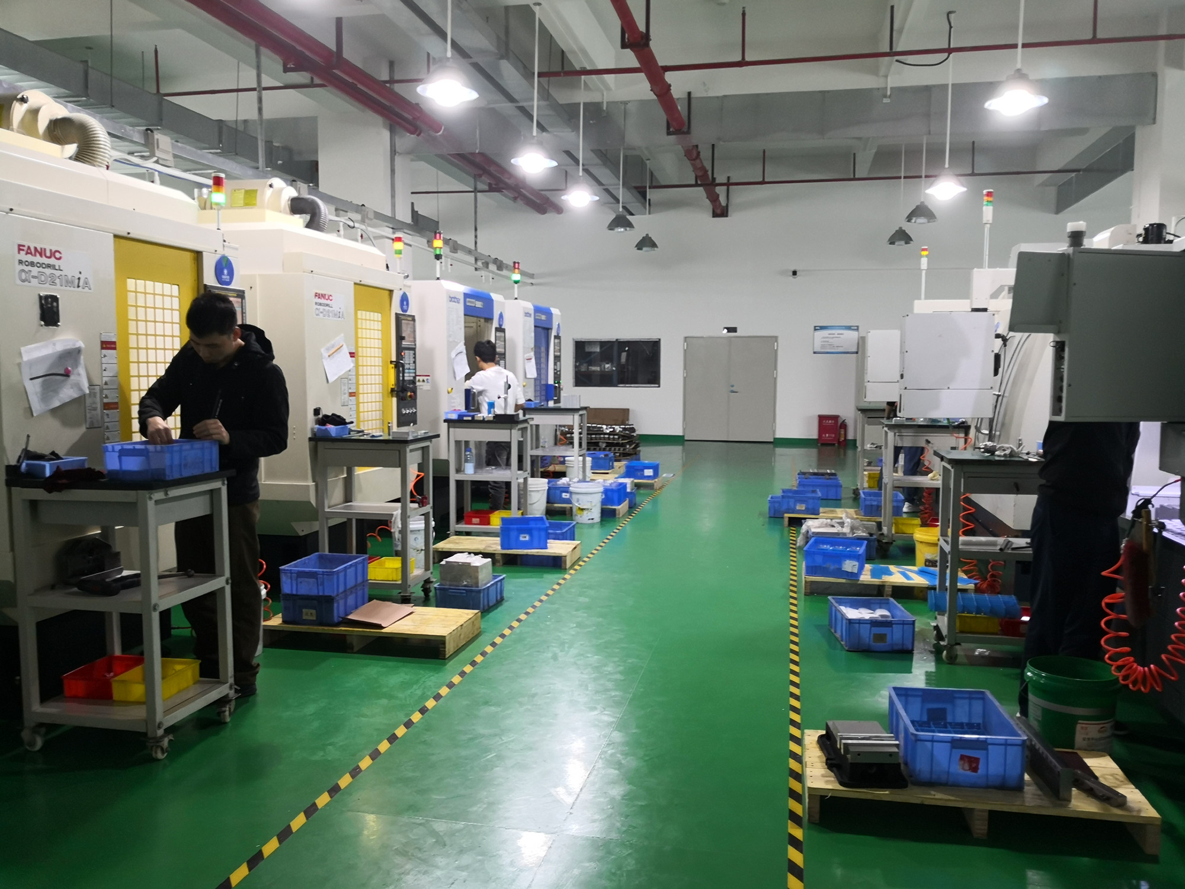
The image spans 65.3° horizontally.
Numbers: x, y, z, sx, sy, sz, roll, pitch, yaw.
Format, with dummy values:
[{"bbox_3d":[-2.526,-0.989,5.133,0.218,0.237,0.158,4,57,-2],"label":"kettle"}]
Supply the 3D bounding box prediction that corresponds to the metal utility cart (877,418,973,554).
[{"bbox_3d":[2.559,0.335,7.184,0.630,0.994,0.510,1,5,12],"label":"metal utility cart"}]

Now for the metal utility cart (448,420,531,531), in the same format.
[{"bbox_3d":[-0.854,0.272,7.678,0.590,0.980,0.470,1,5,12],"label":"metal utility cart"}]

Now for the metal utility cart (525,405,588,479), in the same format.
[{"bbox_3d":[-0.407,0.100,10.415,0.670,1.010,0.500,1,5,12],"label":"metal utility cart"}]

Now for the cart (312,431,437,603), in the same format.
[{"bbox_3d":[-1.355,0.445,5.819,0.675,0.994,0.520,1,5,12],"label":"cart"}]

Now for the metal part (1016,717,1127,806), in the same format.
[{"bbox_3d":[1.600,1.056,3.112,0.240,0.104,0.470,1,5,12],"label":"metal part"}]

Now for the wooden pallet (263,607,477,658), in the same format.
[{"bbox_3d":[-1.191,0.994,5.012,1.050,0.120,0.490,1,5,12],"label":"wooden pallet"}]

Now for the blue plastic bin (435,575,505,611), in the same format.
[{"bbox_3d":[-0.753,0.918,5.717,0.315,0.156,0.355,1,5,12],"label":"blue plastic bin"}]

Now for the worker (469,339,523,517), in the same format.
[{"bbox_3d":[-0.896,-0.145,8.658,0.440,1.660,0.510,5,7,45],"label":"worker"}]

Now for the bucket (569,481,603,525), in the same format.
[{"bbox_3d":[-0.055,0.527,8.447,0.310,0.345,0.310,0,5,0],"label":"bucket"}]

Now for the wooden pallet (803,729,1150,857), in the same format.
[{"bbox_3d":[1.216,1.119,3.025,1.003,0.115,0.472,1,5,11],"label":"wooden pallet"}]

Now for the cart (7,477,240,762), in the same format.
[{"bbox_3d":[-1.778,0.608,3.562,0.580,0.985,0.470,1,5,12],"label":"cart"}]

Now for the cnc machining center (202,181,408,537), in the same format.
[{"bbox_3d":[-2.625,-0.380,6.763,2.100,2.480,1.590,1,5,12],"label":"cnc machining center"}]

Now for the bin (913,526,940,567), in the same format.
[{"bbox_3d":[2.366,0.780,6.388,0.285,0.345,0.285,1,5,12],"label":"bin"}]

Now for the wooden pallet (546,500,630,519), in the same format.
[{"bbox_3d":[-0.180,0.602,8.970,0.970,0.110,0.475,1,5,12],"label":"wooden pallet"}]

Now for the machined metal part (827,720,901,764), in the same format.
[{"bbox_3d":[0.928,1.014,3.157,0.185,0.066,0.260,0,5,1],"label":"machined metal part"}]

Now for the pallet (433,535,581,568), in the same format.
[{"bbox_3d":[-0.649,0.825,7.108,1.060,0.113,0.500,1,5,12],"label":"pallet"}]

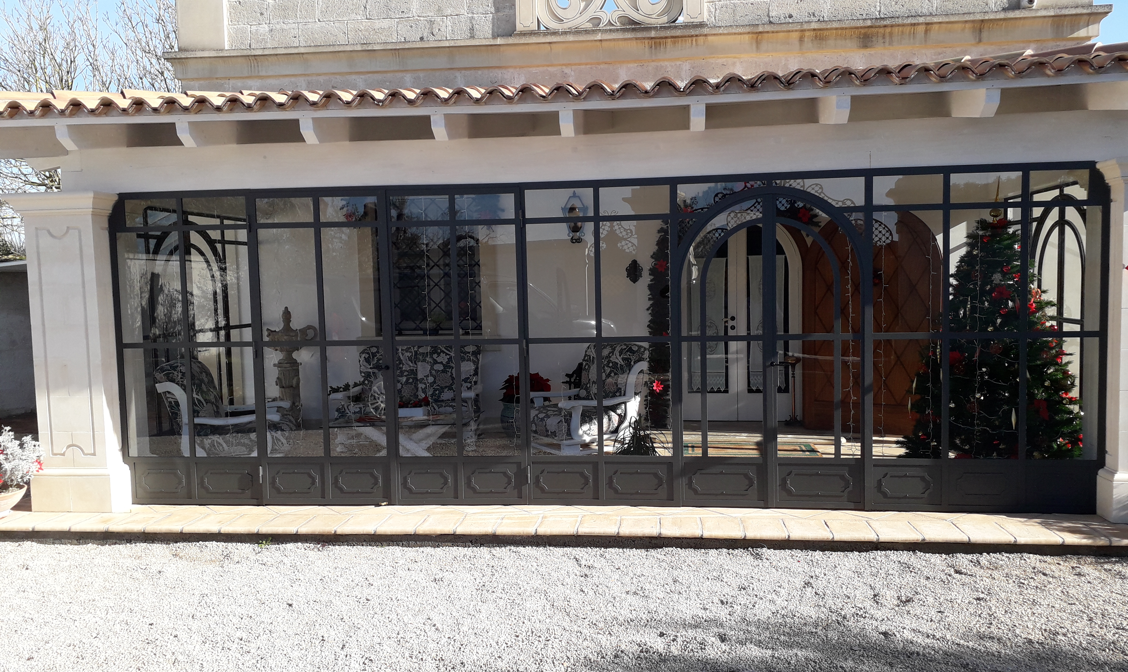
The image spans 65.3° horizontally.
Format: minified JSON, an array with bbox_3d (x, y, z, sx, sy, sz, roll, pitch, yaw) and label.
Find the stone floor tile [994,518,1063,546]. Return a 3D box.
[{"bbox_3d":[2.790,1.187,5.284,0.246,0.032,0.326,-1,4,7],"label":"stone floor tile"}]

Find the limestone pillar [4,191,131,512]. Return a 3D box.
[{"bbox_3d":[-3.475,0.109,6.443,0.645,2.230,0.645,-1,4,6],"label":"limestone pillar"}]

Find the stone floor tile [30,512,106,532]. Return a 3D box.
[{"bbox_3d":[-3.398,1.284,6.029,0.250,0.030,0.344,-1,4,6],"label":"stone floor tile"}]

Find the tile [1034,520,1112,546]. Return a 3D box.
[{"bbox_3d":[3.073,1.199,5.295,0.250,0.030,0.344,-1,4,6],"label":"tile"}]

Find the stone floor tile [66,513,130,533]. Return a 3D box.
[{"bbox_3d":[-3.131,1.274,5.997,0.243,0.032,0.333,-1,4,6],"label":"stone floor tile"}]

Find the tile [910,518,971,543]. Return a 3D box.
[{"bbox_3d":[2.272,1.191,5.350,0.246,0.032,0.326,-1,4,7],"label":"tile"}]

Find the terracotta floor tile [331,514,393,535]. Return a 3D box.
[{"bbox_3d":[-1.321,1.247,5.808,0.243,0.032,0.333,-1,4,6],"label":"terracotta floor tile"}]

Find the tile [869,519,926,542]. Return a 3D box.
[{"bbox_3d":[2.031,1.205,5.413,0.250,0.030,0.344,-1,4,6],"label":"tile"}]

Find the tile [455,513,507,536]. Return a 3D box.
[{"bbox_3d":[-0.543,1.228,5.706,0.250,0.030,0.344,-1,4,6],"label":"tile"}]

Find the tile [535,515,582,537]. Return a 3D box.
[{"bbox_3d":[-0.032,1.218,5.647,0.250,0.030,0.344,-1,4,6],"label":"tile"}]

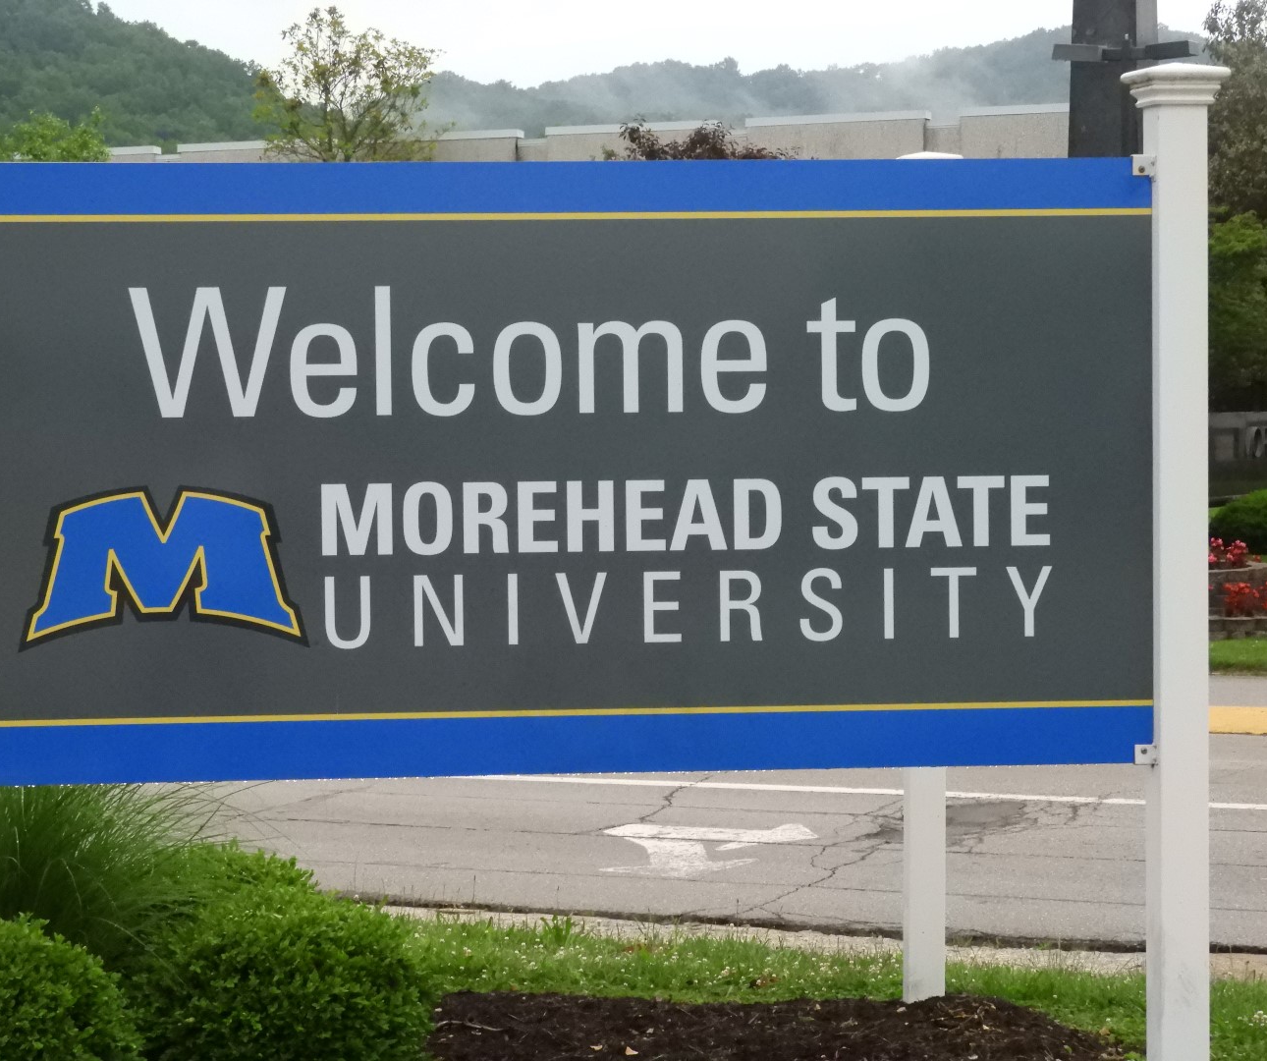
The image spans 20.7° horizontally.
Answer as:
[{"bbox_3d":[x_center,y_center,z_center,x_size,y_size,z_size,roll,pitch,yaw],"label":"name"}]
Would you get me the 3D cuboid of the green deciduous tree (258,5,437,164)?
[{"bbox_3d":[-3.771,-3.948,46.152,3.000,6.000,3.000,-1,3,0],"label":"green deciduous tree"}]

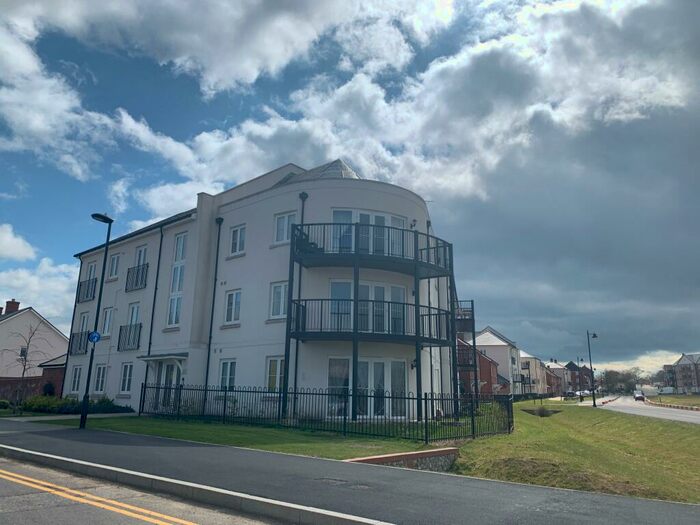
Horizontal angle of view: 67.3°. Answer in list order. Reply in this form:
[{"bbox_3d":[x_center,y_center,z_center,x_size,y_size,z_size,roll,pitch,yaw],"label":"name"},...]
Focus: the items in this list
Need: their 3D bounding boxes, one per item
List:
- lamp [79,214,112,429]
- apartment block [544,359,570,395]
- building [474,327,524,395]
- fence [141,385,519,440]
[{"bbox_3d":[-7.464,1.564,15.074,0.280,6.100,0.750,-11,-18,40],"label":"lamp"},{"bbox_3d":[61.214,35.569,159.394,8.500,10.800,12.000,-6,-15,26],"label":"apartment block"},{"bbox_3d":[22.557,16.811,84.827,8.500,10.600,10.000,-5,-15,24],"label":"building"},{"bbox_3d":[-1.602,5.220,18.899,13.600,1.370,5.000,-11,-18,40],"label":"fence"}]

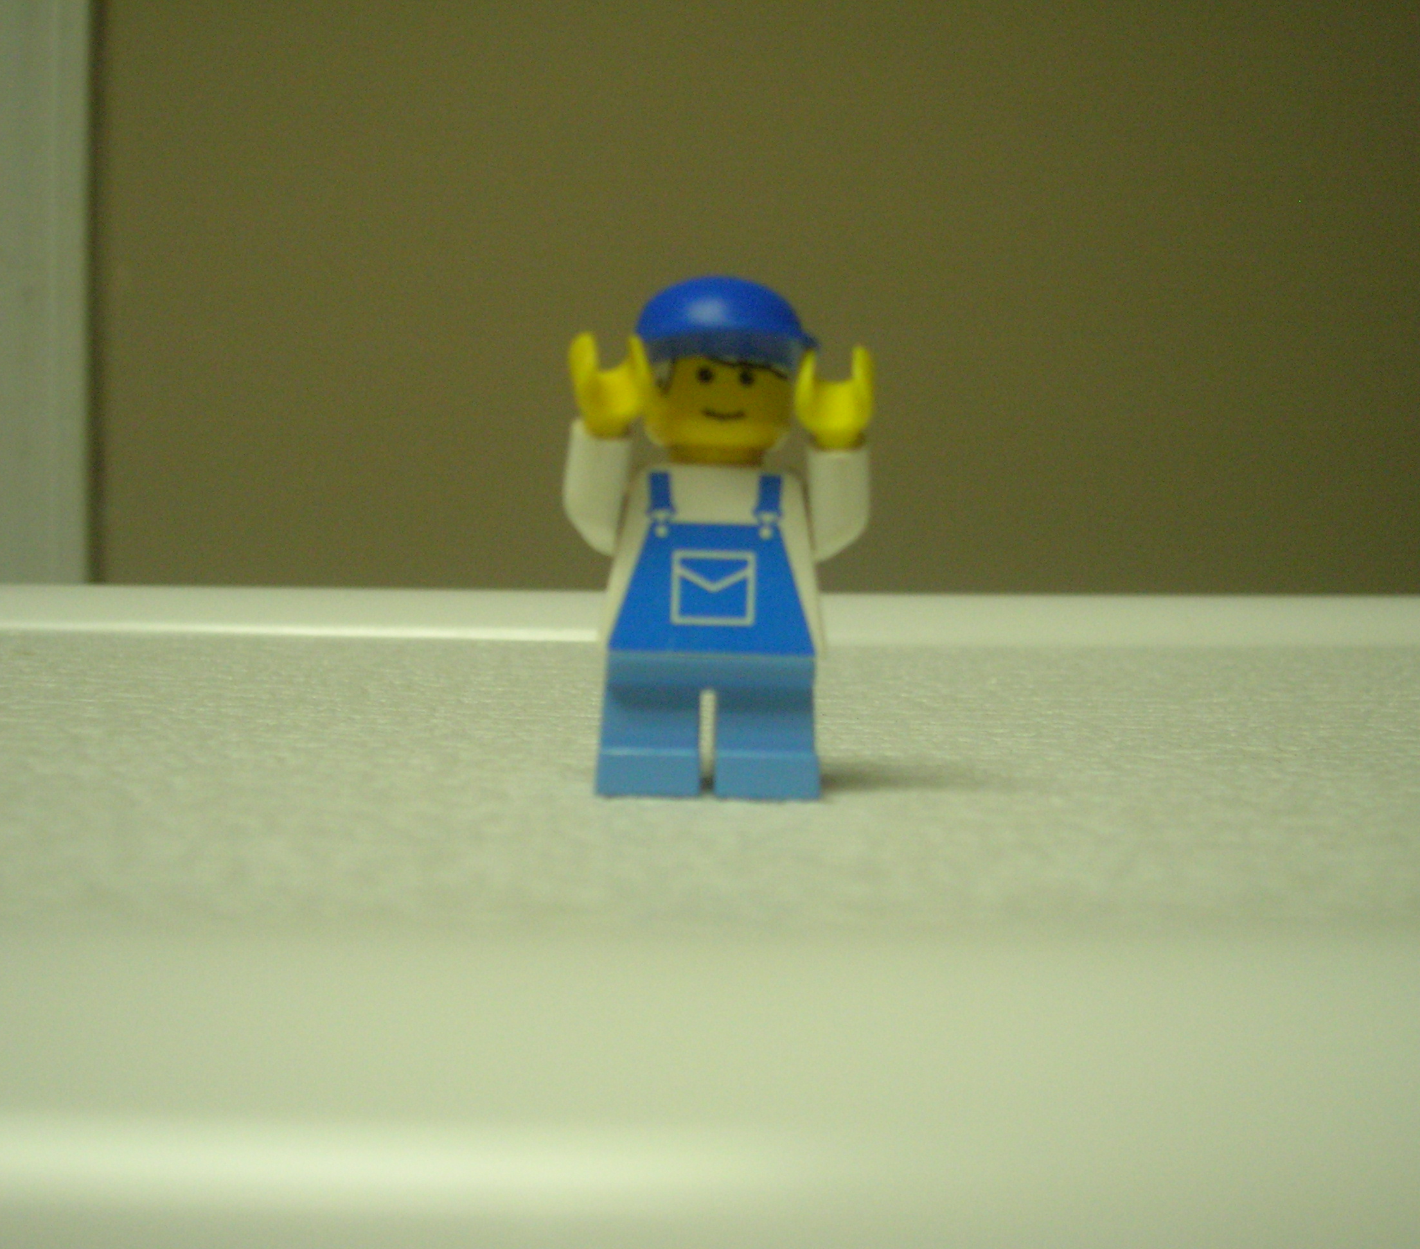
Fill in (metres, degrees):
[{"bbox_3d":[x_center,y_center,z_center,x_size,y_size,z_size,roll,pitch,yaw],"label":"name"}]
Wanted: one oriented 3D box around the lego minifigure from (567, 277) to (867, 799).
[{"bbox_3d":[0.001,-0.007,0.129,0.021,0.037,0.017,1,1,0],"label":"lego minifigure"}]

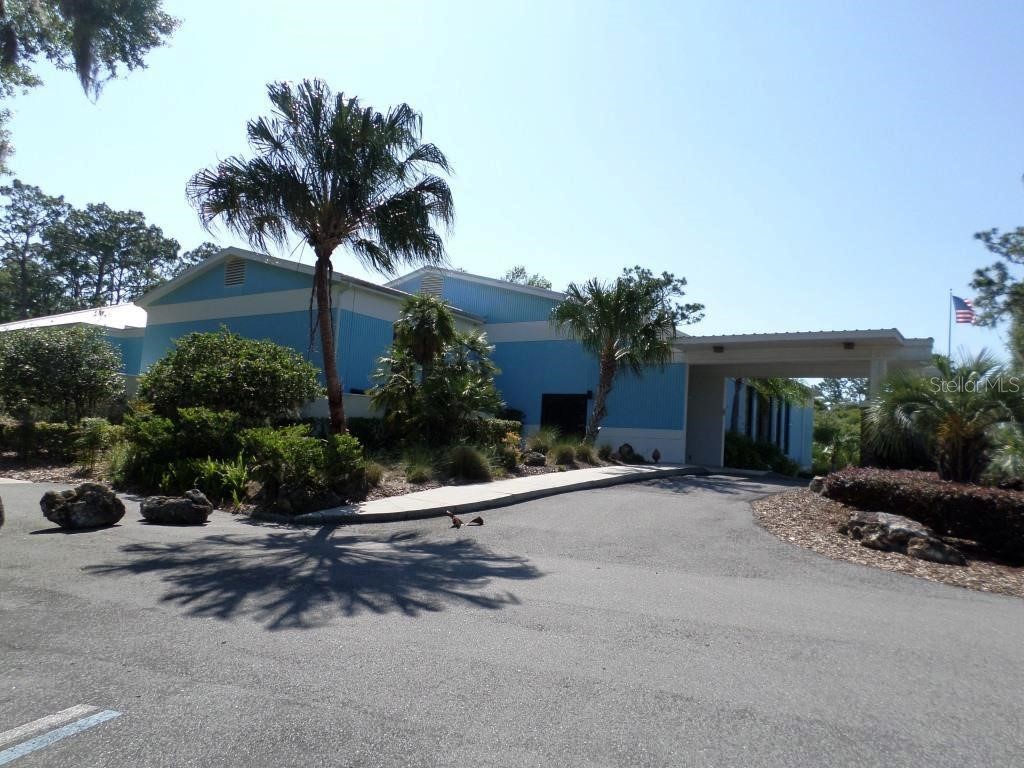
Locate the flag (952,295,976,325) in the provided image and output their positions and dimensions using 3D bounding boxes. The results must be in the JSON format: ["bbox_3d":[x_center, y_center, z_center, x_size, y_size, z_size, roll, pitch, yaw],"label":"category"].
[{"bbox_3d":[19.581,-3.224,32.000,1.450,1.150,0.350,6,-6,-19],"label":"flag"}]

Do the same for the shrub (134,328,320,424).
[{"bbox_3d":[-7.423,0.119,19.500,4.500,3.100,3.900,0,-6,36],"label":"shrub"}]

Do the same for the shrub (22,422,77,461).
[{"bbox_3d":[-12.196,1.543,19.500,1.500,1.100,1.100,7,-6,-31],"label":"shrub"}]

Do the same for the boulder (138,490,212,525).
[{"bbox_3d":[-4.840,1.780,10.700,1.020,0.470,0.680,6,-6,-23],"label":"boulder"}]

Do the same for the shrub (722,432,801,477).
[{"bbox_3d":[9.251,2.630,27.200,1.600,1.350,4.200,0,-6,36],"label":"shrub"}]

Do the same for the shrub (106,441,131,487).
[{"bbox_3d":[-9.791,1.978,18.400,0.560,1.100,0.560,6,-6,-27],"label":"shrub"}]

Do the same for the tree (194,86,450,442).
[{"bbox_3d":[-3.969,-2.105,14.720,5.100,8.100,5.100,5,-5,-16],"label":"tree"}]

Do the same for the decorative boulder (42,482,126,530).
[{"bbox_3d":[-6.360,1.792,10.950,1.100,0.660,0.850,7,-6,-29],"label":"decorative boulder"}]

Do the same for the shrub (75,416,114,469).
[{"bbox_3d":[-12.025,1.685,21.300,1.000,1.480,1.000,7,-6,-29],"label":"shrub"}]

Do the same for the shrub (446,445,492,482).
[{"bbox_3d":[-1.069,2.000,18.600,1.120,0.920,1.120,4,-5,-3],"label":"shrub"}]

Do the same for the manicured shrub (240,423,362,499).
[{"bbox_3d":[-3.672,1.387,12.900,2.150,1.380,1.700,5,-5,-15],"label":"manicured shrub"}]

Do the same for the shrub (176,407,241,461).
[{"bbox_3d":[-6.423,1.086,15.600,1.420,1.300,1.300,6,-6,-22],"label":"shrub"}]

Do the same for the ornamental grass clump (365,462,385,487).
[{"bbox_3d":[-2.847,1.840,15.200,0.470,0.520,0.460,5,-5,-10],"label":"ornamental grass clump"}]

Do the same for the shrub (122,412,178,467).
[{"bbox_3d":[-7.626,1.202,15.600,1.250,1.320,1.200,6,-6,-26],"label":"shrub"}]

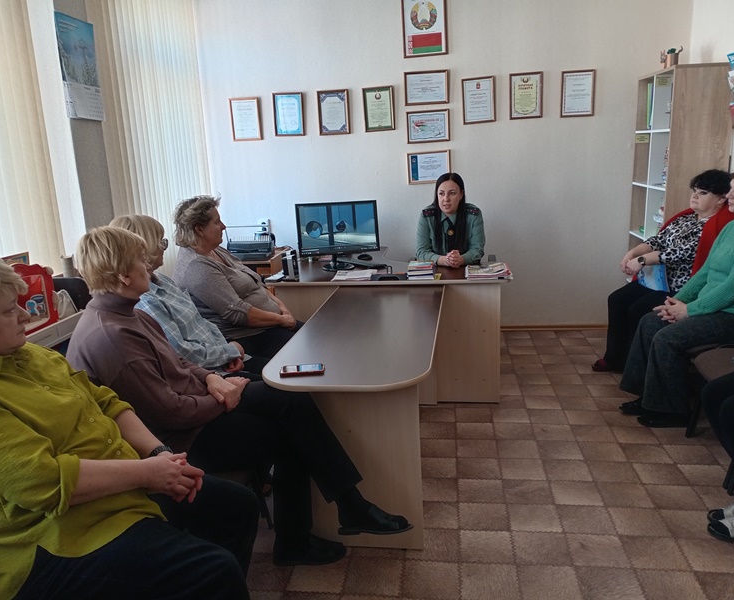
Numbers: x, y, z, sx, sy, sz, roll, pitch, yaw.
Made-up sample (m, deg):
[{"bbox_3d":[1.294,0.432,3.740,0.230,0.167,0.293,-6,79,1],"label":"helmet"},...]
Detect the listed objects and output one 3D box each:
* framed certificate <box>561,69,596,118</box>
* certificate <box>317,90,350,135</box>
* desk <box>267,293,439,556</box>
[{"bbox_3d":[1.547,-1.509,4.571,0.239,0.323,0.020,0,14,8],"label":"framed certificate"},{"bbox_3d":[-0.253,-1.448,4.824,0.245,0.325,0.020,0,14,8],"label":"certificate"},{"bbox_3d":[0.037,0.457,2.942,0.620,0.720,1.565,-1,14,9],"label":"desk"}]

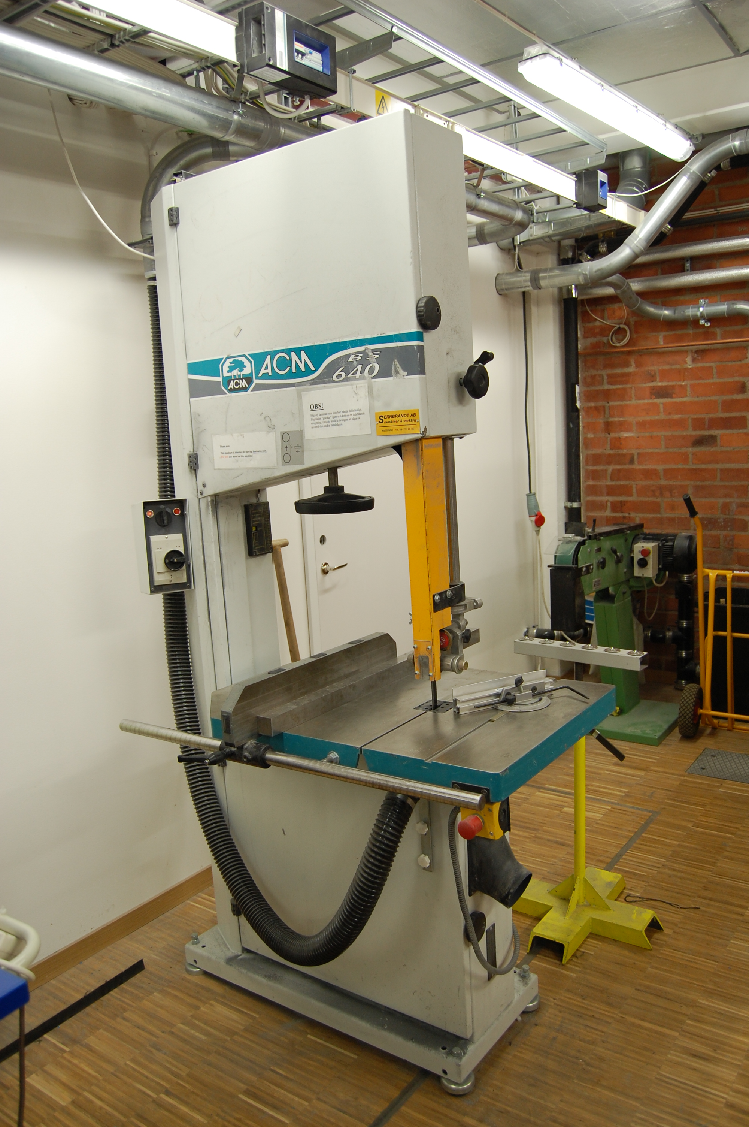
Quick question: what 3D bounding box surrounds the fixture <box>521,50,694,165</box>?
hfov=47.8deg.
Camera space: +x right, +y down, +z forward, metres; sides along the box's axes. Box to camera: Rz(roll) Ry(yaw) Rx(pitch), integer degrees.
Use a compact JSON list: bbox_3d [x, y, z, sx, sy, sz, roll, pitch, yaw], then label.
[{"bbox_3d":[0.929,-1.713,3.223,0.150,0.100,1.280,4,12,40],"label":"fixture"}]

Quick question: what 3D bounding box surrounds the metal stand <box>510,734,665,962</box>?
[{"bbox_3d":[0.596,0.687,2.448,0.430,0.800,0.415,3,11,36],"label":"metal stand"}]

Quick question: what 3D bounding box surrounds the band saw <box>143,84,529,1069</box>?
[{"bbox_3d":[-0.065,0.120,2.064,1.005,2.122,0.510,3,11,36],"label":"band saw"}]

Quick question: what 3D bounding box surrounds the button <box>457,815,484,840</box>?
[{"bbox_3d":[0.185,0.485,1.565,0.040,0.040,0.045,3,11,36],"label":"button"}]

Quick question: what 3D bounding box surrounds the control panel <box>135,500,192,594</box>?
[{"bbox_3d":[-0.585,-0.051,2.352,0.125,0.250,0.090,-7,10,-24],"label":"control panel"}]

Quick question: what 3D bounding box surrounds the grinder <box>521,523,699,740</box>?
[{"bbox_3d":[1.170,0.326,3.969,0.555,0.975,0.840,3,11,36],"label":"grinder"}]

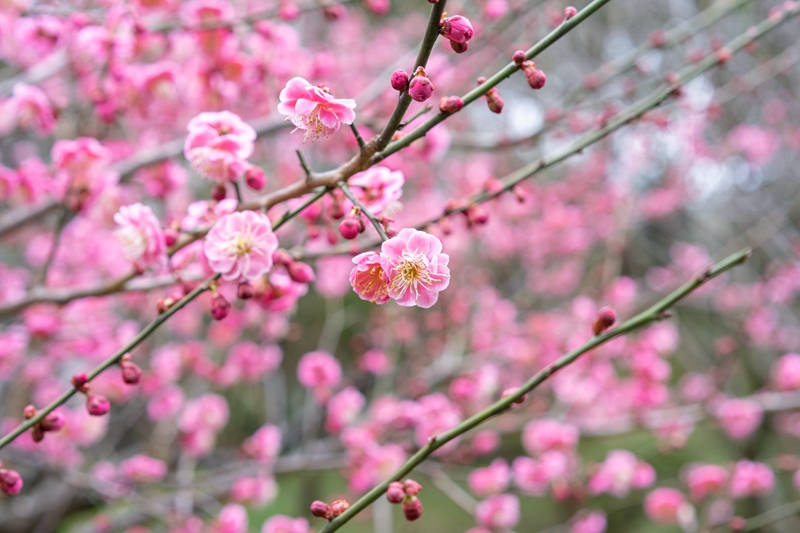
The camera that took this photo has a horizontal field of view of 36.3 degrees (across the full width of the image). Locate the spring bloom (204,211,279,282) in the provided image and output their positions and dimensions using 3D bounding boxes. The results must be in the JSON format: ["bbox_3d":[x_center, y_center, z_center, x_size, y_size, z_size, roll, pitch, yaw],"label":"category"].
[{"bbox_3d":[-0.060,-0.008,0.465,0.028,0.028,0.013,0,2,-6],"label":"spring bloom"}]

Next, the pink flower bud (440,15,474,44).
[{"bbox_3d":[0.020,-0.082,0.425,0.011,0.009,0.009,15,0,15],"label":"pink flower bud"}]

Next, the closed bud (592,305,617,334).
[{"bbox_3d":[0.078,0.021,0.465,0.008,0.011,0.008,28,6,0],"label":"closed bud"}]

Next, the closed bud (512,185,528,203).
[{"bbox_3d":[0.057,-0.035,0.580,0.006,0.009,0.006,-24,0,0],"label":"closed bud"}]

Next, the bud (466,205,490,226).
[{"bbox_3d":[0.034,-0.022,0.530,0.008,0.009,0.008,-36,-18,0],"label":"bud"}]

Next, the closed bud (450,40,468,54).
[{"bbox_3d":[0.022,-0.082,0.455,0.007,0.007,0.007,-28,-12,0],"label":"closed bud"}]

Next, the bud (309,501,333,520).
[{"bbox_3d":[-0.028,0.088,0.440,0.008,0.006,0.006,22,0,-6],"label":"bud"}]

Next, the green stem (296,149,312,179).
[{"bbox_3d":[-0.036,-0.038,0.450,0.002,0.010,0.002,-26,-6,0],"label":"green stem"}]

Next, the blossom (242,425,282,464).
[{"bbox_3d":[-0.083,0.108,0.740,0.017,0.025,0.025,8,5,38],"label":"blossom"}]

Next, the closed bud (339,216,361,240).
[{"bbox_3d":[-0.019,-0.014,0.455,0.008,0.009,0.008,7,-30,0],"label":"closed bud"}]

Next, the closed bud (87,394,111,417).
[{"bbox_3d":[-0.118,0.055,0.480,0.008,0.009,0.008,-36,-21,0],"label":"closed bud"}]

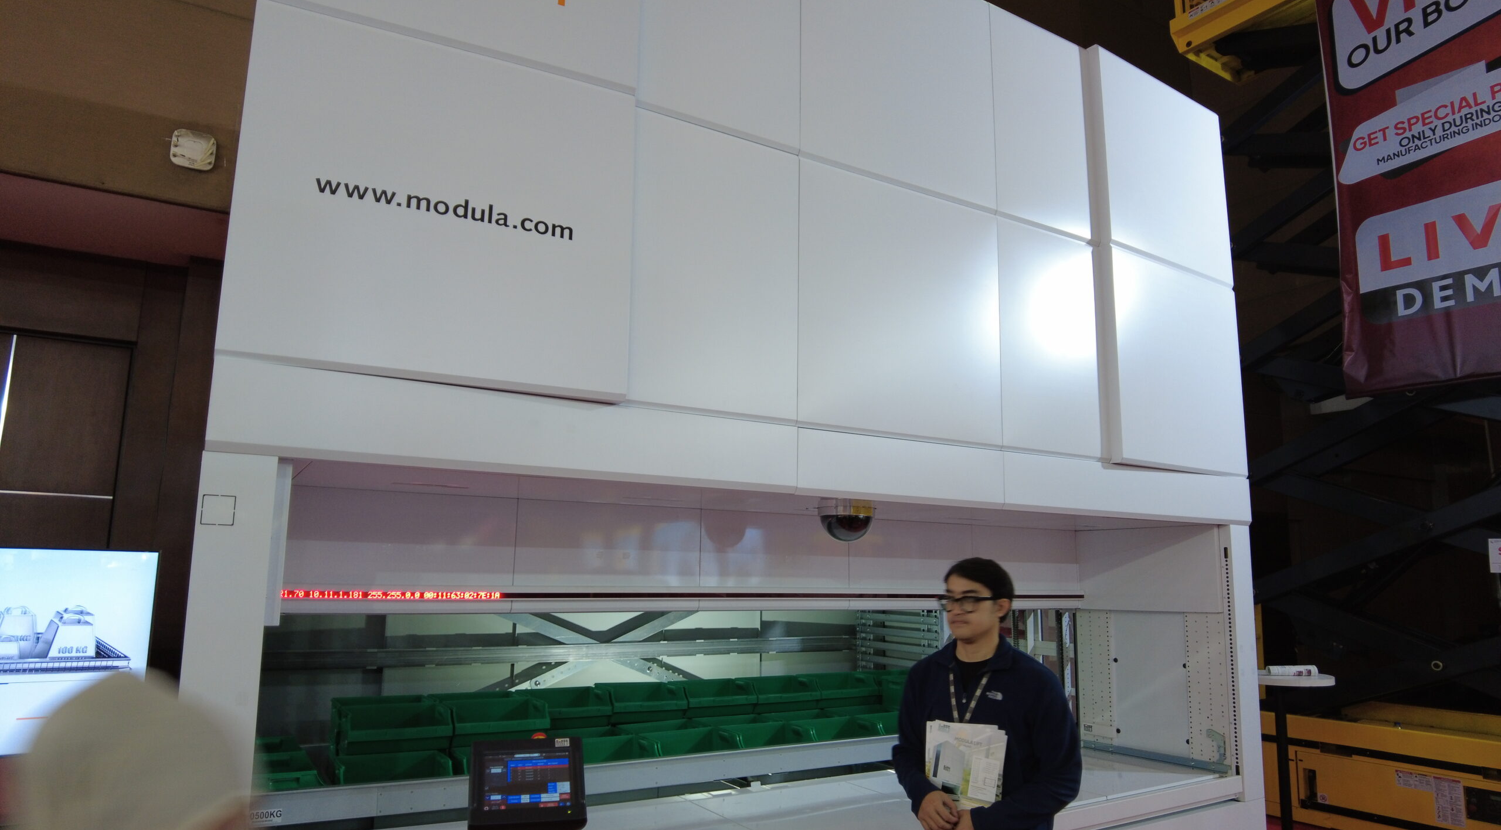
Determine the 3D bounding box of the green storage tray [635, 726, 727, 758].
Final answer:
[{"bbox_3d":[-0.291,1.587,4.057,0.400,0.168,0.238,7,-12,-30],"label":"green storage tray"}]

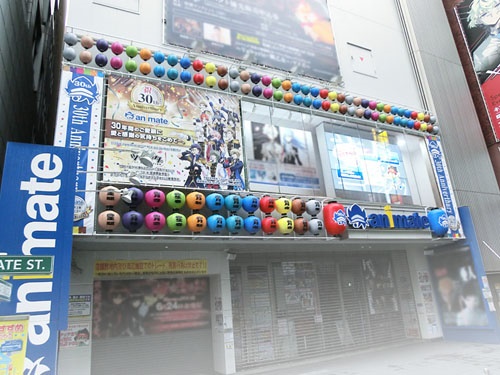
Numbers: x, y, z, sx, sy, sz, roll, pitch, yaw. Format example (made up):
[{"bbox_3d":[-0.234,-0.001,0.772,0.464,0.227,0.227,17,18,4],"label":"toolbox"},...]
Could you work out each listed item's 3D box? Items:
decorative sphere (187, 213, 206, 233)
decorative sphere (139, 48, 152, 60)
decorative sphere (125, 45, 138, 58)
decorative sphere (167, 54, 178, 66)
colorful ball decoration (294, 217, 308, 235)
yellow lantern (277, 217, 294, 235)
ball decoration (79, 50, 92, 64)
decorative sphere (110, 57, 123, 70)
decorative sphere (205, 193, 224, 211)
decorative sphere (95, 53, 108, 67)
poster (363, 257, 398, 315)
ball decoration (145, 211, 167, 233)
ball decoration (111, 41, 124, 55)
[{"bbox_3d":[-1.203,0.826,8.216,0.425,0.450,0.425,5,-20,-26],"label":"decorative sphere"},{"bbox_3d":[-2.299,-2.924,7.953,0.240,0.245,0.240,4,-19,-25],"label":"decorative sphere"},{"bbox_3d":[-2.556,-2.945,7.821,0.255,0.260,0.255,4,-19,-26],"label":"decorative sphere"},{"bbox_3d":[-1.760,-2.898,8.215,0.240,0.245,0.240,4,-19,-25],"label":"decorative sphere"},{"bbox_3d":[1.296,0.970,9.016,0.404,0.448,0.404,4,-19,-25],"label":"colorful ball decoration"},{"bbox_3d":[0.933,0.992,9.274,0.425,0.450,0.425,-4,-18,-1],"label":"yellow lantern"},{"bbox_3d":[-3.577,-2.844,7.900,0.258,0.281,0.258,4,-19,-25],"label":"ball decoration"},{"bbox_3d":[-2.806,-2.614,7.589,0.240,0.245,0.240,4,-19,-25],"label":"decorative sphere"},{"bbox_3d":[-0.730,0.316,7.614,0.370,0.380,0.370,-4,-17,-1],"label":"decorative sphere"},{"bbox_3d":[-3.293,-2.822,8.034,0.258,0.281,0.258,4,-19,-25],"label":"decorative sphere"},{"bbox_3d":[4.285,3.184,11.840,1.260,1.730,0.020,4,-19,-25],"label":"poster"},{"bbox_3d":[-1.821,0.655,6.959,0.390,0.410,0.390,4,-19,-26],"label":"ball decoration"},{"bbox_3d":[-2.829,-2.970,7.702,0.240,0.245,0.240,4,-19,-25],"label":"ball decoration"}]

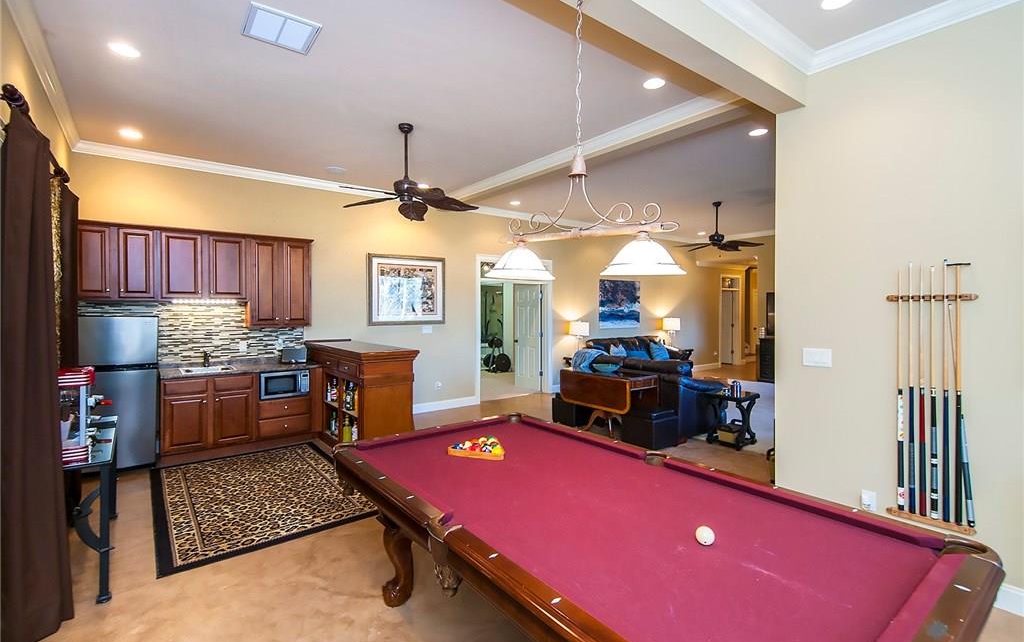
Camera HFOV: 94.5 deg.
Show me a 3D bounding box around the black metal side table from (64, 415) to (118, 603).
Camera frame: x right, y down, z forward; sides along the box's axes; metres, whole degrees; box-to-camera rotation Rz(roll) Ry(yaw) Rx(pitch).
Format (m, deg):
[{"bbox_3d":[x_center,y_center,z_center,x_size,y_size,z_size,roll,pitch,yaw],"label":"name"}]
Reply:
[{"bbox_3d":[-2.686,1.120,2.970,0.350,0.760,1.330,-1,2,-38],"label":"black metal side table"}]

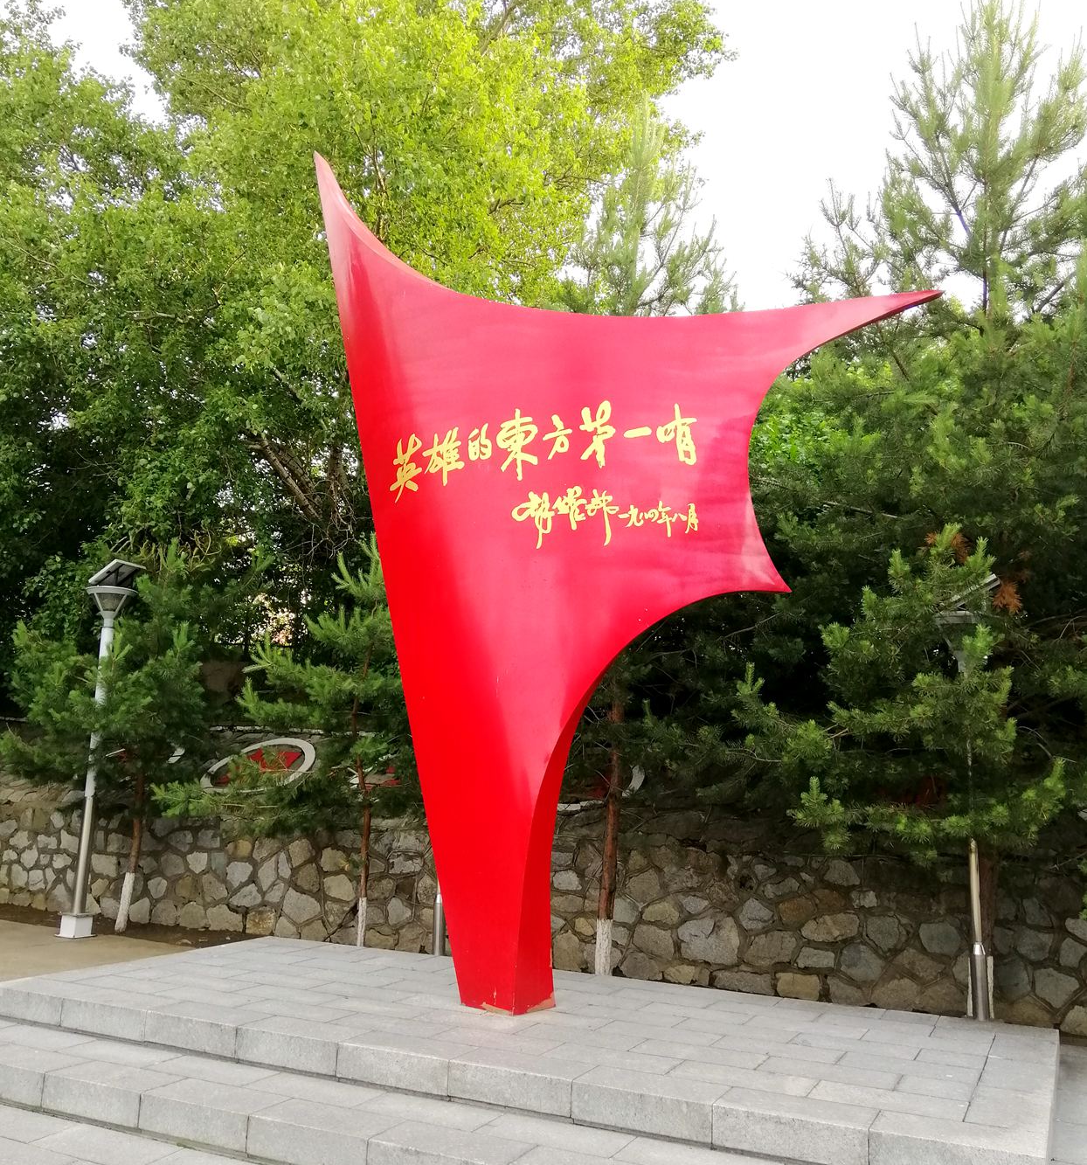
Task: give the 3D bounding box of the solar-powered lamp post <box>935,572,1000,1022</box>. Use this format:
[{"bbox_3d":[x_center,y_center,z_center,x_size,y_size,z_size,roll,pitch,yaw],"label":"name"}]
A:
[{"bbox_3d":[2.227,1.134,5.637,0.356,2.392,0.356,-3,-11,26],"label":"solar-powered lamp post"}]

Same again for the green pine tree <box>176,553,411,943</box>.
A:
[{"bbox_3d":[-1.338,1.131,7.693,2.052,2.948,1.890,-3,-11,26],"label":"green pine tree"}]

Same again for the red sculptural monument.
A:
[{"bbox_3d":[0.085,-0.429,5.828,3.861,5.135,0.800,-3,-11,26],"label":"red sculptural monument"}]

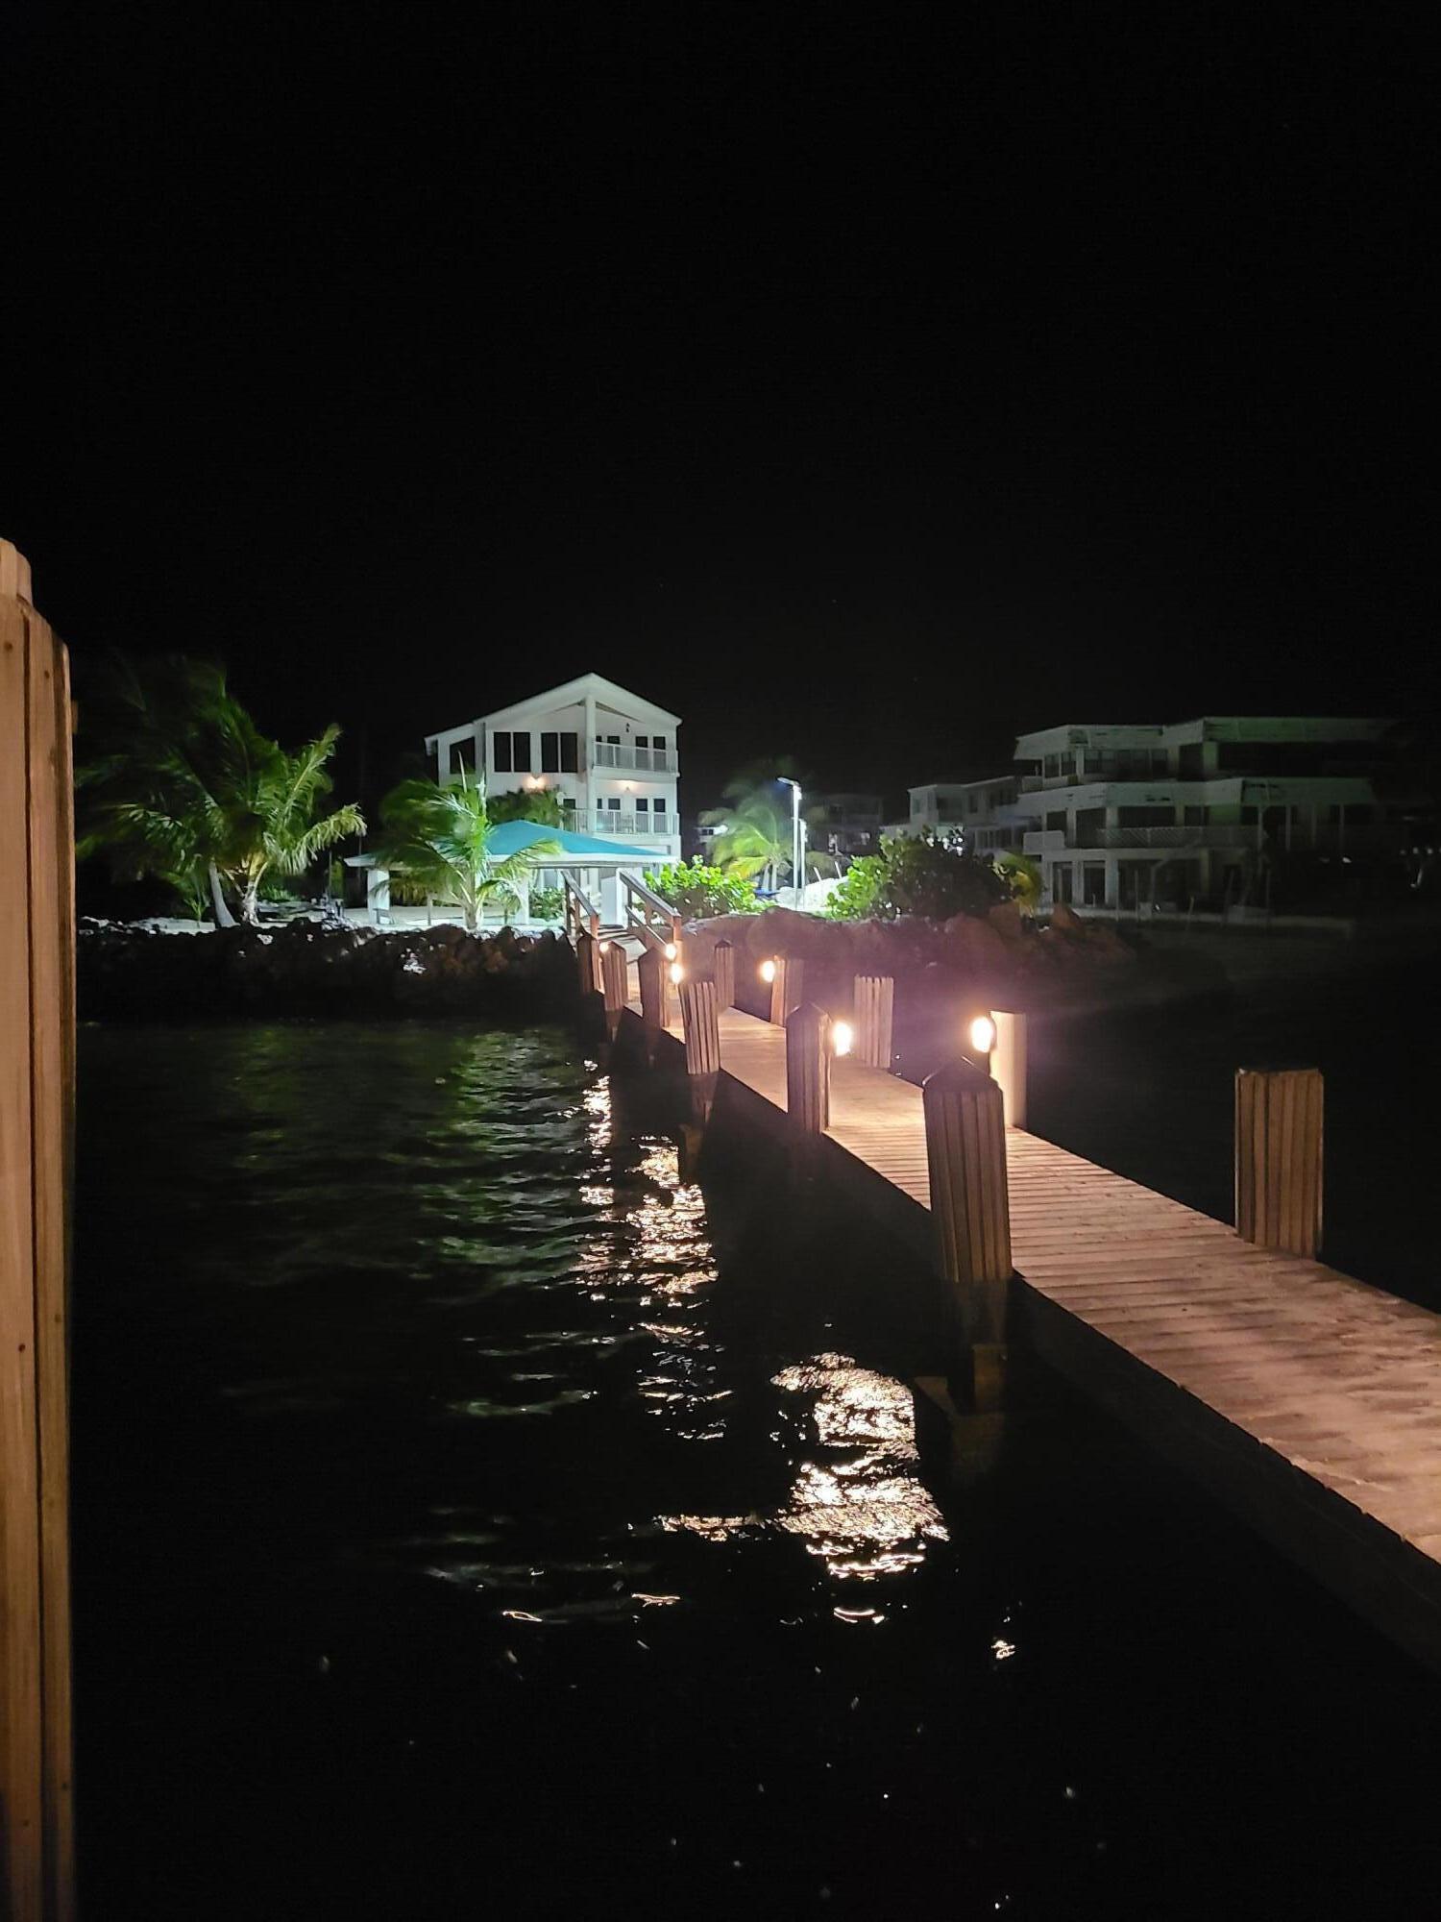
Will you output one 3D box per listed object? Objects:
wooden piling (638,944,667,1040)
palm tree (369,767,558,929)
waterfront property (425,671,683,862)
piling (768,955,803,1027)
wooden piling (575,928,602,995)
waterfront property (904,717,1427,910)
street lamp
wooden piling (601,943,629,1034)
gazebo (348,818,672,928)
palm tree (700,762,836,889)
[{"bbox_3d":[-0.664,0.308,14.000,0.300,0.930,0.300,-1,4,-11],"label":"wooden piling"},{"bbox_3d":[-6.418,-2.774,36.500,4.500,4.100,4.200,-1,4,-11],"label":"palm tree"},{"bbox_3d":[-8.058,-7.900,69.000,11.400,9.800,12.000,-1,4,-8],"label":"waterfront property"},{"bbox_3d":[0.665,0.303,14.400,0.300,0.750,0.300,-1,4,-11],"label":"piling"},{"bbox_3d":[-1.713,0.006,18.700,0.300,0.900,0.300,-1,4,-11],"label":"wooden piling"},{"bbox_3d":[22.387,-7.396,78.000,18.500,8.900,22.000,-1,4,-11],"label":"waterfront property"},{"bbox_3d":[2.298,-3.984,48.000,0.900,4.400,0.300,-2,4,-22],"label":"street lamp"},{"bbox_3d":[-1.195,0.311,16.400,0.300,1.020,0.300,-1,4,-11],"label":"wooden piling"},{"bbox_3d":[-7.110,-3.250,52.000,9.400,3.750,9.400,1,3,10],"label":"gazebo"},{"bbox_3d":[1.816,-5.291,59.000,4.900,5.200,4.800,-1,4,-11],"label":"palm tree"}]

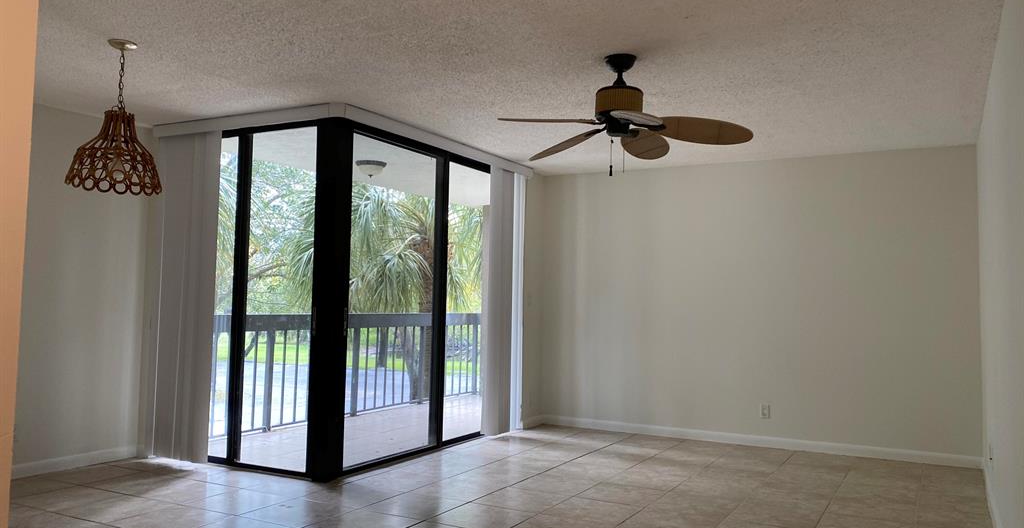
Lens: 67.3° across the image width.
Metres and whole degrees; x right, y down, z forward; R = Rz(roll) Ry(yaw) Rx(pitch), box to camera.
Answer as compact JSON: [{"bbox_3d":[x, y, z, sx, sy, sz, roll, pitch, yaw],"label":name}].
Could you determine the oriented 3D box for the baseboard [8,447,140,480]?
[{"bbox_3d":[-2.950,1.341,5.241,0.025,0.085,0.901,-1,-4,29],"label":"baseboard"}]

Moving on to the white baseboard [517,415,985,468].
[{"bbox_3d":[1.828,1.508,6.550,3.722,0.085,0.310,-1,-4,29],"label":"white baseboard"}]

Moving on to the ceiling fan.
[{"bbox_3d":[0.568,-0.772,4.011,1.300,0.620,1.300,-1,-4,29],"label":"ceiling fan"}]

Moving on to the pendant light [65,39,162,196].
[{"bbox_3d":[-2.015,-0.756,3.938,0.440,0.760,0.440,-1,-4,29],"label":"pendant light"}]

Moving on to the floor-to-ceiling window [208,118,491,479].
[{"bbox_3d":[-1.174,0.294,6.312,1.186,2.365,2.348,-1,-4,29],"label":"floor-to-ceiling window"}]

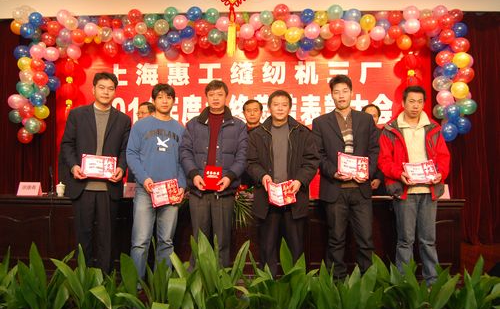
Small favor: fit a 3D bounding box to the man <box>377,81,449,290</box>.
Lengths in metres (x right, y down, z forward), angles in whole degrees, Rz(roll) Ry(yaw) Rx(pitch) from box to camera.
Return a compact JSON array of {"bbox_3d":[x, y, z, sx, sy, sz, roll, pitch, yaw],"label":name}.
[{"bbox_3d":[1.369,0.276,3.134,0.620,1.710,0.420,0,-2,9],"label":"man"}]

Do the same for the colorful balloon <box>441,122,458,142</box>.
[{"bbox_3d":[2.616,-0.287,4.900,0.200,0.230,0.200,0,-2,0],"label":"colorful balloon"}]

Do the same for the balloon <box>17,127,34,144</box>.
[{"bbox_3d":[-2.987,-0.249,5.000,0.210,0.220,0.210,0,-2,0],"label":"balloon"}]

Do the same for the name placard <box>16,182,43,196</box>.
[{"bbox_3d":[-2.263,0.356,3.850,0.220,0.140,0.090,0,-2,-2],"label":"name placard"}]

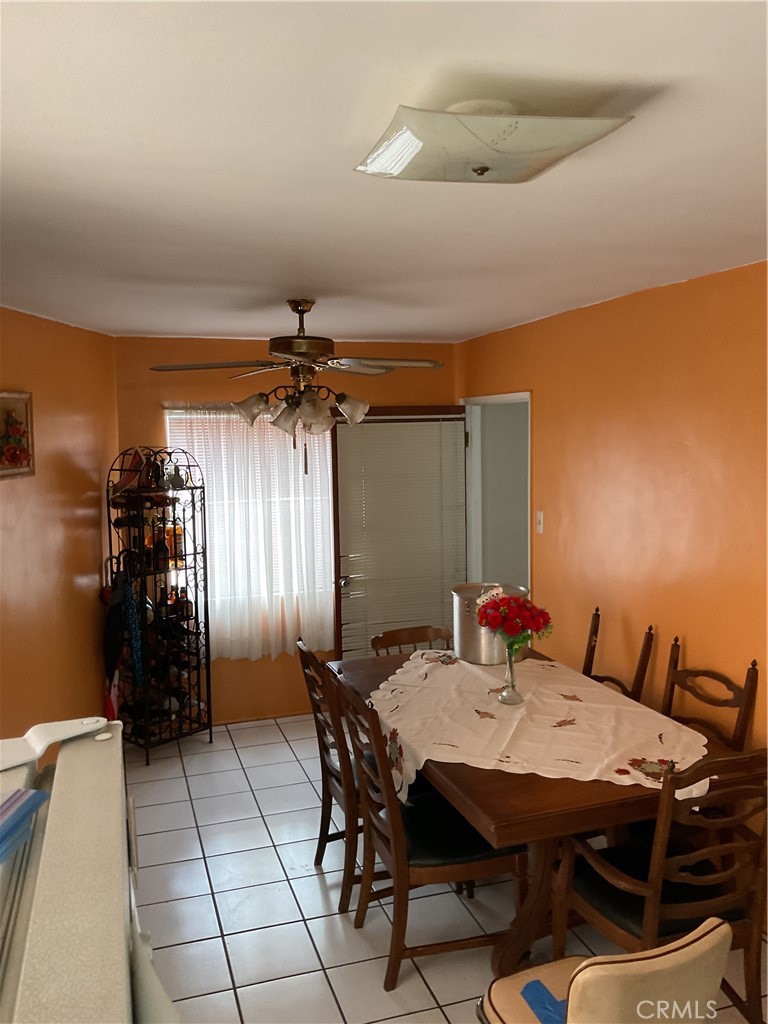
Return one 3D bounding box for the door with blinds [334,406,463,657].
[{"bbox_3d":[0.125,0.321,5.631,0.885,2.010,0.057,-3,6,-18],"label":"door with blinds"}]

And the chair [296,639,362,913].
[{"bbox_3d":[-0.024,1.038,3.569,0.565,1.005,0.477,-3,6,-18],"label":"chair"}]

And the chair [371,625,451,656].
[{"bbox_3d":[0.252,1.038,4.336,0.470,0.840,0.520,-3,6,-23],"label":"chair"}]

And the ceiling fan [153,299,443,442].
[{"bbox_3d":[-0.371,-0.638,3.796,1.256,0.568,1.256,-3,6,-18],"label":"ceiling fan"}]

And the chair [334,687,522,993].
[{"bbox_3d":[0.157,1.083,3.095,0.568,1.005,0.484,-3,6,-18],"label":"chair"}]

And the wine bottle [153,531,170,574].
[{"bbox_3d":[-1.298,0.219,5.007,0.085,0.270,0.085,5,8,43],"label":"wine bottle"}]

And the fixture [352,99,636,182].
[{"bbox_3d":[0.166,-0.650,1.525,0.364,0.104,0.361,-3,6,-18],"label":"fixture"}]

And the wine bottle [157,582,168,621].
[{"bbox_3d":[-1.295,0.531,5.037,0.068,0.201,0.068,5,8,43],"label":"wine bottle"}]

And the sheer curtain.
[{"bbox_3d":[-0.808,0.148,5.412,1.052,1.627,0.079,-3,6,-18],"label":"sheer curtain"}]

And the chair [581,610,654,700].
[{"bbox_3d":[0.849,0.990,3.895,0.565,1.005,0.484,-3,6,-18],"label":"chair"}]

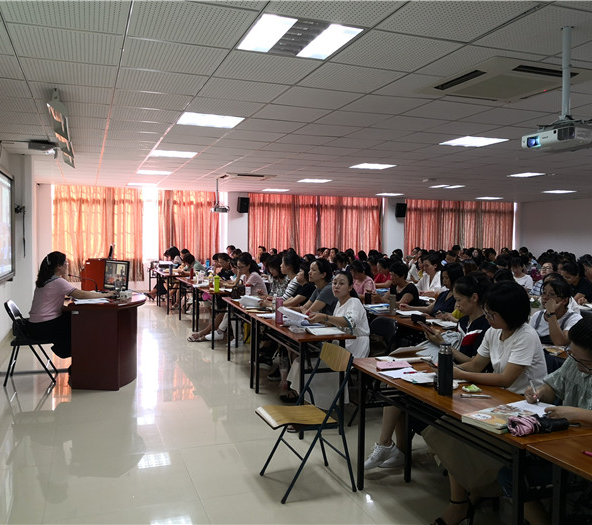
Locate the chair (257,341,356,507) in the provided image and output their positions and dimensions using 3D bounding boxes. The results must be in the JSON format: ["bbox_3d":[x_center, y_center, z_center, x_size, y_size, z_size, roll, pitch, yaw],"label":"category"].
[{"bbox_3d":[0.043,0.907,3.201,0.500,0.800,0.420,-1,3,-21],"label":"chair"}]

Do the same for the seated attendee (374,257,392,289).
[{"bbox_3d":[1.299,0.523,8.037,0.720,1.200,0.460,-1,3,-21],"label":"seated attendee"}]

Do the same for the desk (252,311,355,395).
[{"bbox_3d":[-0.003,0.901,4.659,0.430,0.740,1.360,-1,3,-18],"label":"desk"}]

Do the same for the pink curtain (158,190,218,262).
[{"bbox_3d":[-2.557,-0.620,13.026,1.440,2.130,0.180,-1,3,-21],"label":"pink curtain"}]

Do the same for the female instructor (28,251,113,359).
[{"bbox_3d":[-2.317,0.538,5.677,0.800,1.290,0.520,-1,3,-21],"label":"female instructor"}]

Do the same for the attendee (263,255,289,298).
[{"bbox_3d":[-0.261,0.545,6.094,0.660,1.260,0.480,-1,3,-21],"label":"attendee"}]

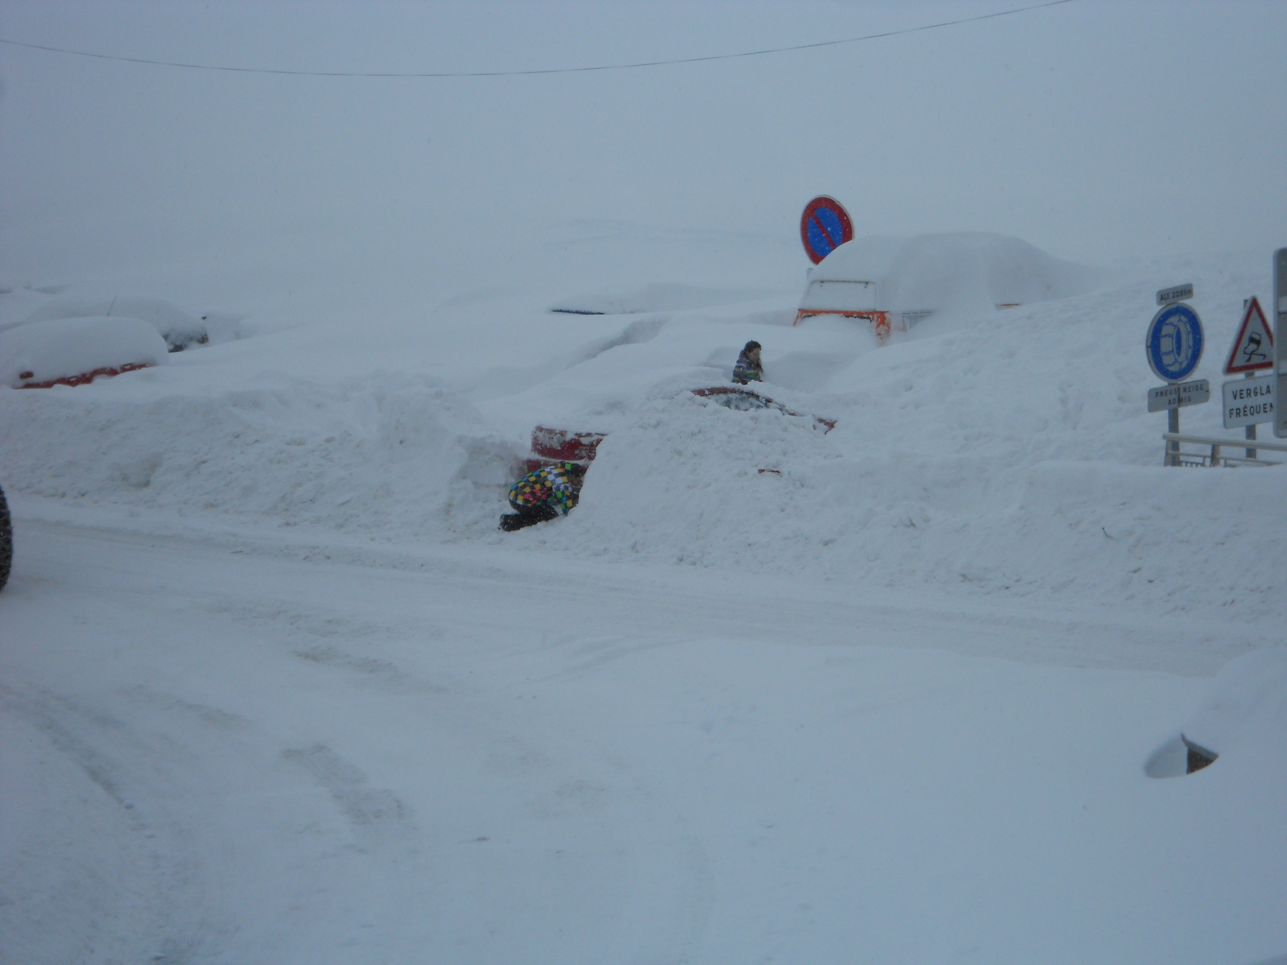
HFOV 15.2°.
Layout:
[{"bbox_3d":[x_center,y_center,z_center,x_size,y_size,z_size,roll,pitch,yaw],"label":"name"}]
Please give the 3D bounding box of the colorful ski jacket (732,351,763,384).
[{"bbox_3d":[1.112,-1.058,51.079,0.380,0.660,0.480,1,11,17],"label":"colorful ski jacket"}]

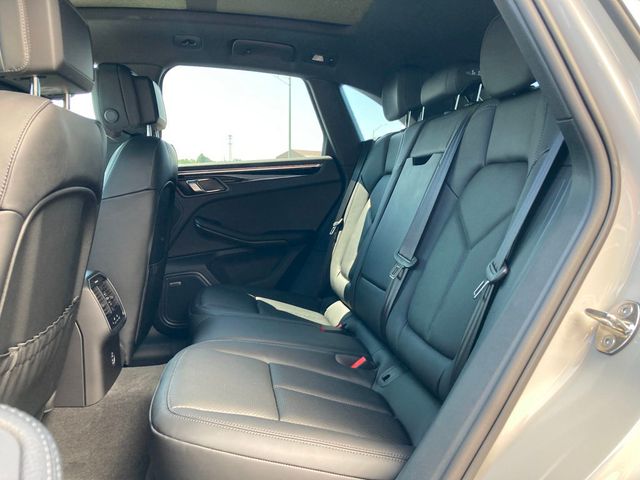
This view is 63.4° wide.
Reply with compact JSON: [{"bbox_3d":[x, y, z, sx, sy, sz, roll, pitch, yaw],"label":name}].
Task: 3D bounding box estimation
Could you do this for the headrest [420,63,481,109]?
[{"bbox_3d":[0.336,-0.392,1.284,0.115,0.105,0.225,5,5,-10],"label":"headrest"}]

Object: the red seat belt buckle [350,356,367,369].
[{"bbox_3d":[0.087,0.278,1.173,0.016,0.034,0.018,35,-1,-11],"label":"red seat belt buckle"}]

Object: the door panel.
[{"bbox_3d":[-0.261,0.015,1.918,0.730,0.660,0.110,0,6,-10],"label":"door panel"}]

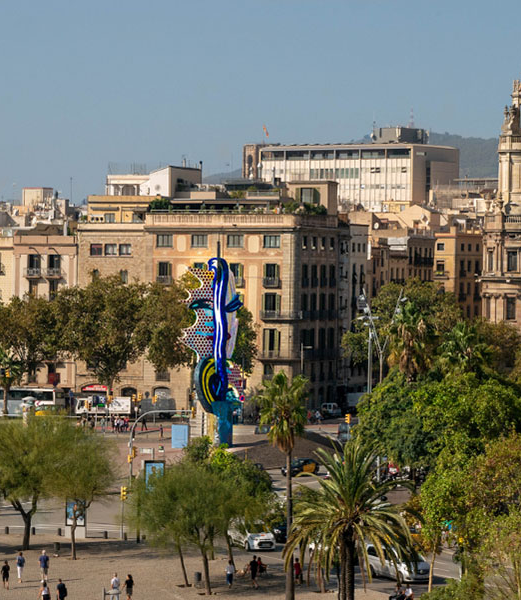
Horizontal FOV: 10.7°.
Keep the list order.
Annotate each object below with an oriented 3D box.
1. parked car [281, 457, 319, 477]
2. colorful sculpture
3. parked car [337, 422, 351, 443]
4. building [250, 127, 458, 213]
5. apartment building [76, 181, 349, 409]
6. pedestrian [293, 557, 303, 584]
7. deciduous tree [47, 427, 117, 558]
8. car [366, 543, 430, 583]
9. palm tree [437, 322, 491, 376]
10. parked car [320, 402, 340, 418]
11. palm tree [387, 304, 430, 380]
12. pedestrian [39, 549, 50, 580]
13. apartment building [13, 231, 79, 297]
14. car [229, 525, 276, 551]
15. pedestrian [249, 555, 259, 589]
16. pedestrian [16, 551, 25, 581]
[{"bbox_3d":[3.454,14.508,238.496,1.800,1.550,4.400,1,0,27],"label":"parked car"},{"bbox_3d":[-4.847,5.320,276.836,5.800,19.100,4.000,1,1,-21],"label":"colorful sculpture"},{"bbox_3d":[10.035,14.906,307.307,1.850,1.700,4.400,1,0,14],"label":"parked car"},{"bbox_3d":[24.496,-16.913,679.740,45.100,51.200,20.500,1,0,37],"label":"building"},{"bbox_3d":[-5.994,-0.226,365.070,30.300,29.500,22.000,1,0,18],"label":"apartment building"},{"bbox_3d":[2.091,14.952,153.426,0.500,1.600,0.400,1,0,0],"label":"pedestrian"},{"bbox_3d":[-11.331,12.184,175.426,4.600,8.600,4.600,1,1,0],"label":"deciduous tree"},{"bbox_3d":[7.729,14.827,155.495,1.900,1.850,4.950,1,0,-25],"label":"car"},{"bbox_3d":[19.384,8.749,261.967,4.800,13.300,4.800,1,0,0],"label":"palm tree"},{"bbox_3d":[8.426,13.278,330.984,1.800,1.830,4.300,1,1,16],"label":"parked car"},{"bbox_3d":[14.145,7.836,264.870,4.200,15.200,4.200,1,1,0],"label":"palm tree"},{"bbox_3d":[-11.879,14.636,152.593,0.550,1.730,0.420,1,0,0],"label":"pedestrian"},{"bbox_3d":[-26.422,2.933,379.940,9.500,24.200,13.000,1,0,24],"label":"apartment building"},{"bbox_3d":[-0.567,15.716,185.486,1.800,1.600,4.300,1,1,-19],"label":"car"},{"bbox_3d":[-0.313,14.770,150.496,0.580,1.780,0.600,1,0,-12],"label":"pedestrian"},{"bbox_3d":[-13.136,14.654,151.838,0.500,1.650,0.420,1,0,-11],"label":"pedestrian"}]

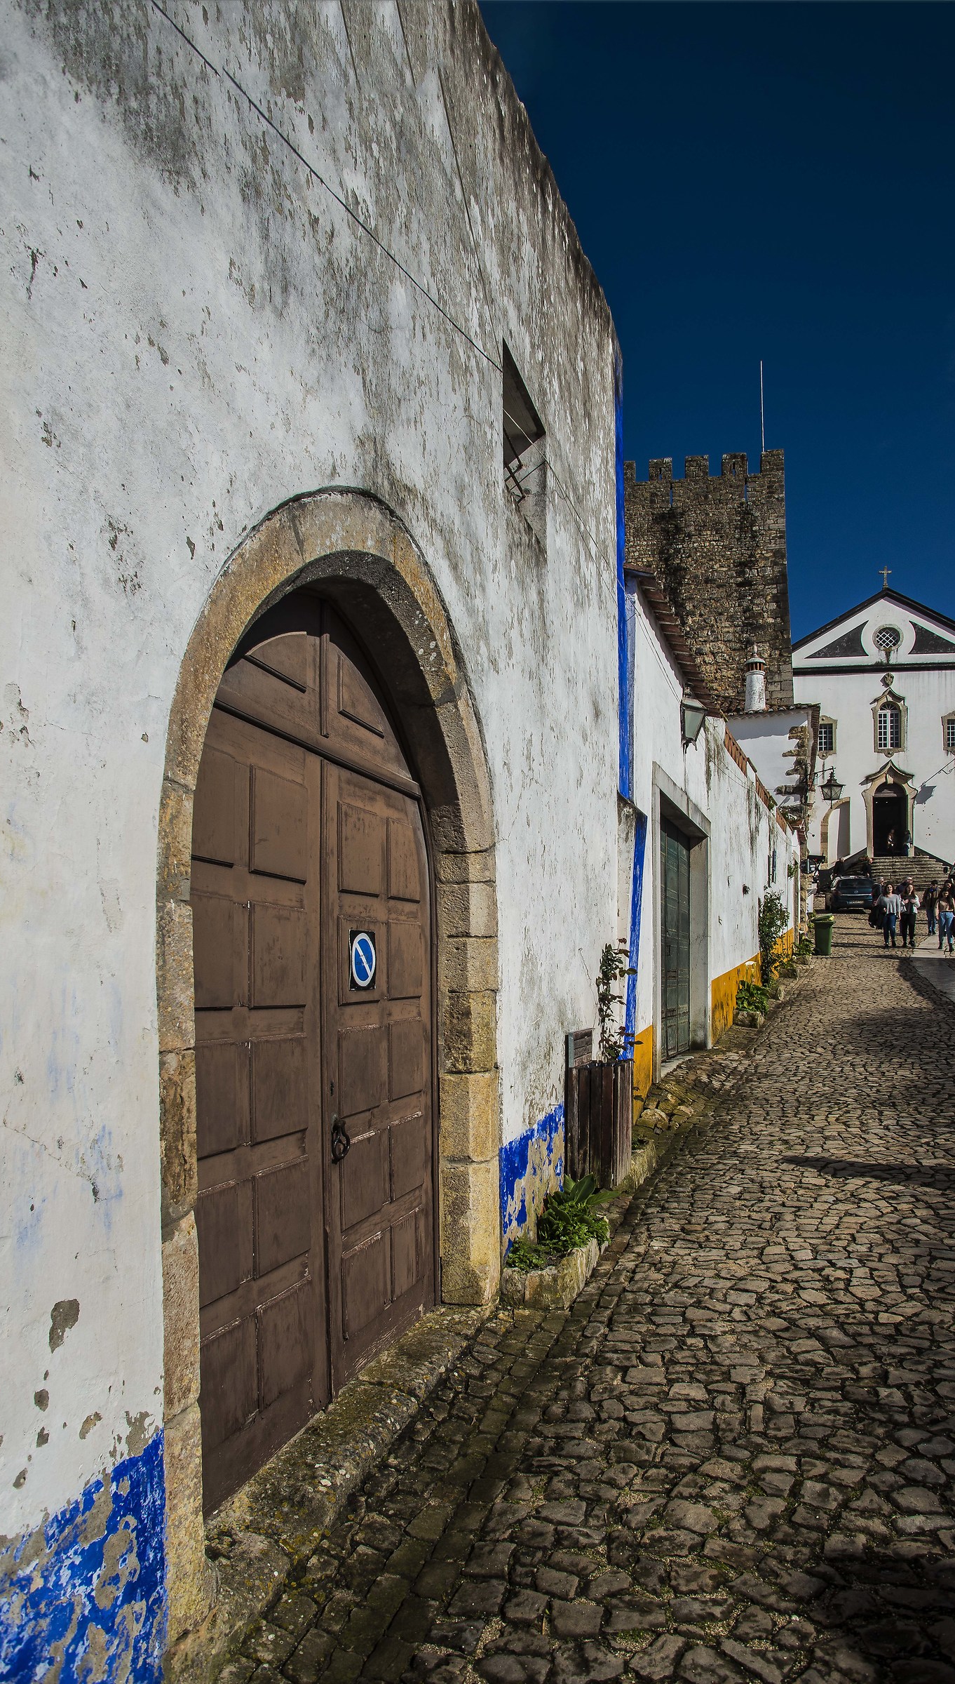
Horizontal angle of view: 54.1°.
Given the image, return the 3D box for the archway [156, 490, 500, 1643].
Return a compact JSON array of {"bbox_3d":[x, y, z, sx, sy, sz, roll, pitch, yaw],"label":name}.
[{"bbox_3d":[-0.390,0.430,2.900,0.350,2.720,2.200,-2,-4,20],"label":"archway"}]

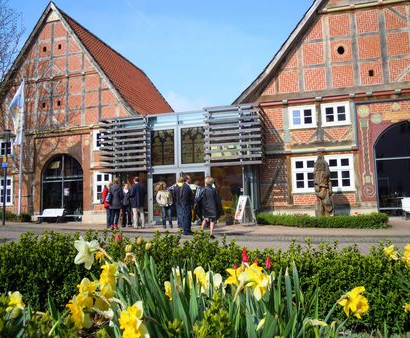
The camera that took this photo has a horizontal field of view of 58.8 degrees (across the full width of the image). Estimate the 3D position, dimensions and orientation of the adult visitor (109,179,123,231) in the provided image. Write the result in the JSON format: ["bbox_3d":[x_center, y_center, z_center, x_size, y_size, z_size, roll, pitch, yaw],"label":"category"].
[{"bbox_3d":[-3.035,1.187,12.350,0.470,1.700,0.350,-4,-6,27],"label":"adult visitor"}]

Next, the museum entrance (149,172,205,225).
[{"bbox_3d":[-1.161,1.182,15.100,2.450,2.200,0.150,-3,-5,15],"label":"museum entrance"}]

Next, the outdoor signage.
[{"bbox_3d":[1.430,1.434,12.800,0.600,1.060,0.630,1,-6,-22],"label":"outdoor signage"}]

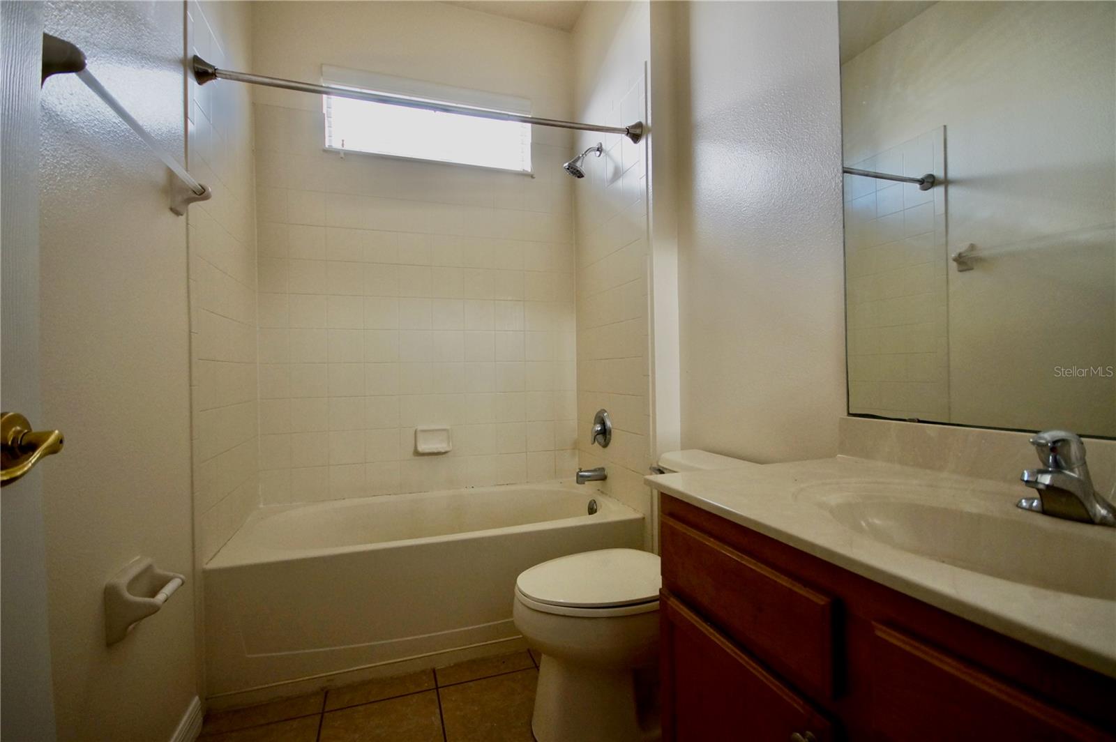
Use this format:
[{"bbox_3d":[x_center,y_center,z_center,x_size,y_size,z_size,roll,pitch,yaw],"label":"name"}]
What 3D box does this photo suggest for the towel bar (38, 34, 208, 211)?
[{"bbox_3d":[-0.884,-0.482,0.990,0.085,0.110,0.650,-1,0,-21],"label":"towel bar"}]

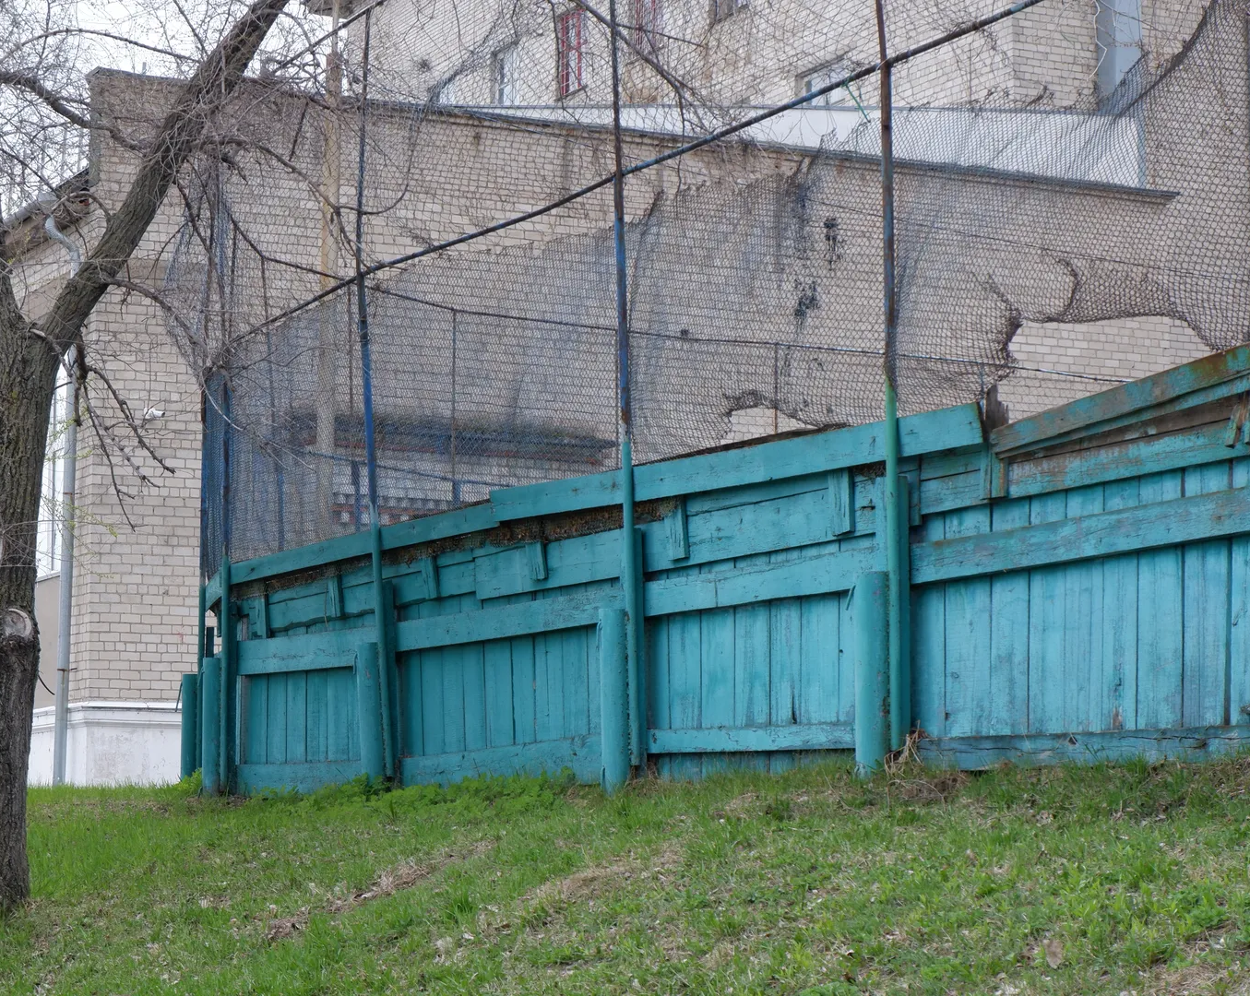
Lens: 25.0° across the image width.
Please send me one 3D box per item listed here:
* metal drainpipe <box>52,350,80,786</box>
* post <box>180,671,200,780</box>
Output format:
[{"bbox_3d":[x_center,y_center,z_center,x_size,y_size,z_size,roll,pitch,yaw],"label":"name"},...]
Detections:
[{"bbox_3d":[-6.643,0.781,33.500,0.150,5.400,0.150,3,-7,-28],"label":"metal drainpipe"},{"bbox_3d":[-2.981,1.592,19.300,0.110,0.770,0.110,3,-7,-28],"label":"post"}]

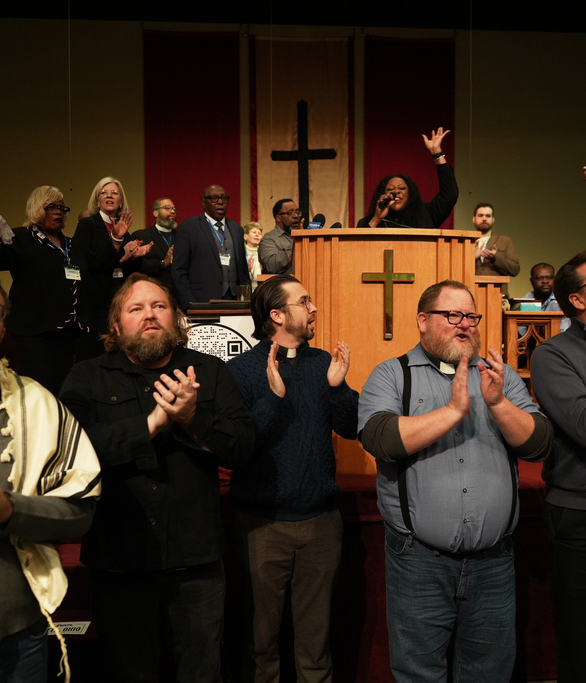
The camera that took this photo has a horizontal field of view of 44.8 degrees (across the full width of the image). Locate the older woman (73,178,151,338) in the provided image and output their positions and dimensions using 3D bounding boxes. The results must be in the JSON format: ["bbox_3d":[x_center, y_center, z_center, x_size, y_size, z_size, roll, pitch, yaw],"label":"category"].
[{"bbox_3d":[-1.154,-0.191,4.546,0.520,1.728,0.420,-1,2,-25],"label":"older woman"}]

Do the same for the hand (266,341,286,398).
[{"bbox_3d":[-0.058,0.093,2.360,0.065,0.190,0.090,-8,3,5],"label":"hand"}]

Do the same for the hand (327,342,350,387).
[{"bbox_3d":[0.155,0.075,2.420,0.075,0.170,0.090,5,8,-26],"label":"hand"}]

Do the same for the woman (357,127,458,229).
[{"bbox_3d":[0.709,-0.331,4.442,0.620,2.014,0.450,0,2,4],"label":"woman"}]

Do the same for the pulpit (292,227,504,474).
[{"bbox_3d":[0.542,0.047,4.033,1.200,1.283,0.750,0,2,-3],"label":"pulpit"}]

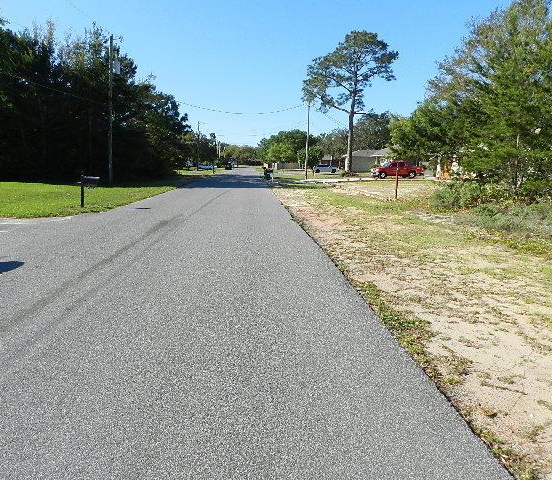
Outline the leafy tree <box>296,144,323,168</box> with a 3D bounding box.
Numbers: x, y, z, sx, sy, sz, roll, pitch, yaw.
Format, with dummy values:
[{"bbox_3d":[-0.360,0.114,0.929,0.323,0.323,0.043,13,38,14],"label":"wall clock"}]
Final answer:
[{"bbox_3d":[7.662,-18.501,94.508,5.600,5.500,5.500,1,10,-4],"label":"leafy tree"}]

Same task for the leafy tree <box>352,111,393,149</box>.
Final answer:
[{"bbox_3d":[21.023,-20.939,90.927,10.000,12.000,10.000,1,10,-4],"label":"leafy tree"}]

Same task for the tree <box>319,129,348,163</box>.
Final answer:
[{"bbox_3d":[15.012,-23.881,111.035,8.500,10.800,8.500,1,10,-4],"label":"tree"}]

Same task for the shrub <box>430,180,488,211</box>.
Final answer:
[{"bbox_3d":[6.984,-1.760,16.111,2.000,1.000,1.800,1,10,-4],"label":"shrub"}]

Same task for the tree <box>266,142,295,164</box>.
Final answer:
[{"bbox_3d":[1.301,-22.727,114.374,7.600,7.000,7.400,1,10,-4],"label":"tree"}]

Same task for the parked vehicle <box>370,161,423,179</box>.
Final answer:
[{"bbox_3d":[12.923,-7.470,45.141,5.250,1.780,1.870,1,10,-4],"label":"parked vehicle"}]

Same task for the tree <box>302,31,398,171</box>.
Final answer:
[{"bbox_3d":[9.067,-16.802,53.463,11.900,17.200,11.500,1,10,-4],"label":"tree"}]

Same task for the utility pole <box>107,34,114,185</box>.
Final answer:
[{"bbox_3d":[-11.605,-9.036,30.070,0.320,10.290,0.320,3,10,-4],"label":"utility pole"}]

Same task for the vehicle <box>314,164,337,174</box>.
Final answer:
[{"bbox_3d":[8.690,-12.295,72.850,4.500,1.680,1.820,1,10,-4],"label":"vehicle"}]

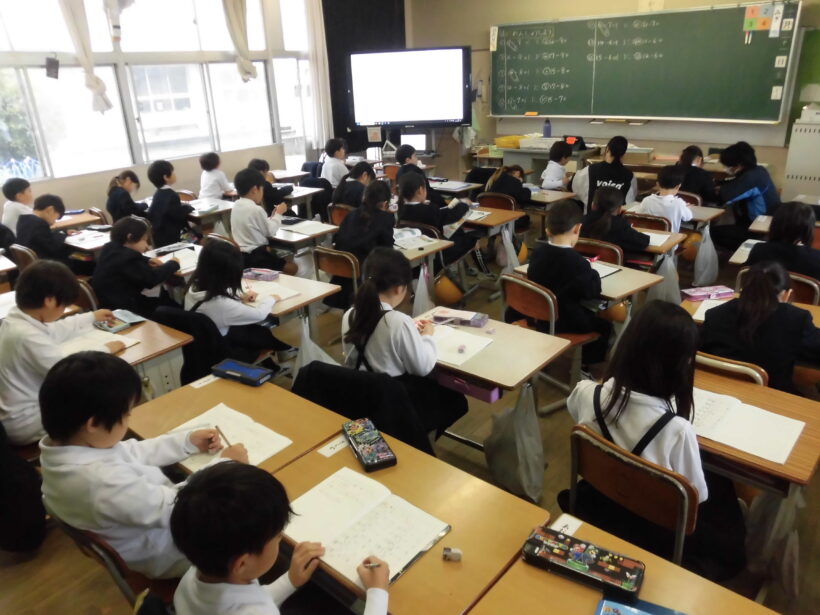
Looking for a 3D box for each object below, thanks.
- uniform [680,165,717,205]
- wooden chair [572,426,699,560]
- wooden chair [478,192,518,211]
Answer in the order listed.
[{"bbox_3d":[2.282,-0.915,4.595,0.320,0.460,0.360,-19,28,-37],"label":"uniform"},{"bbox_3d":[0.777,0.620,1.850,0.420,0.570,0.370,-21,29,-37],"label":"wooden chair"},{"bbox_3d":[0.803,-0.665,4.827,0.370,0.630,0.420,15,27,35],"label":"wooden chair"}]

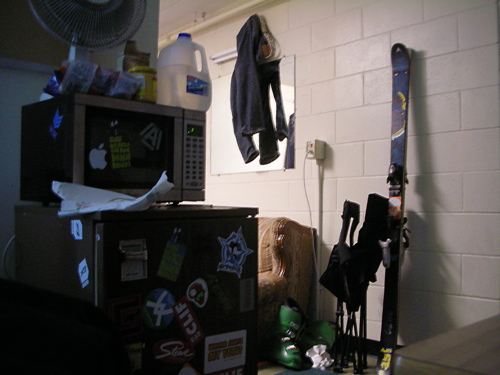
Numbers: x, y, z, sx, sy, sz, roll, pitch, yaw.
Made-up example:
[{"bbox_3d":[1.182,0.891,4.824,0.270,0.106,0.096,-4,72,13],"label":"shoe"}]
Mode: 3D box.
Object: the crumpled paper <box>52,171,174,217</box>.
[{"bbox_3d":[-0.326,0.015,1.262,0.140,0.110,0.320,-1,-2,45],"label":"crumpled paper"}]

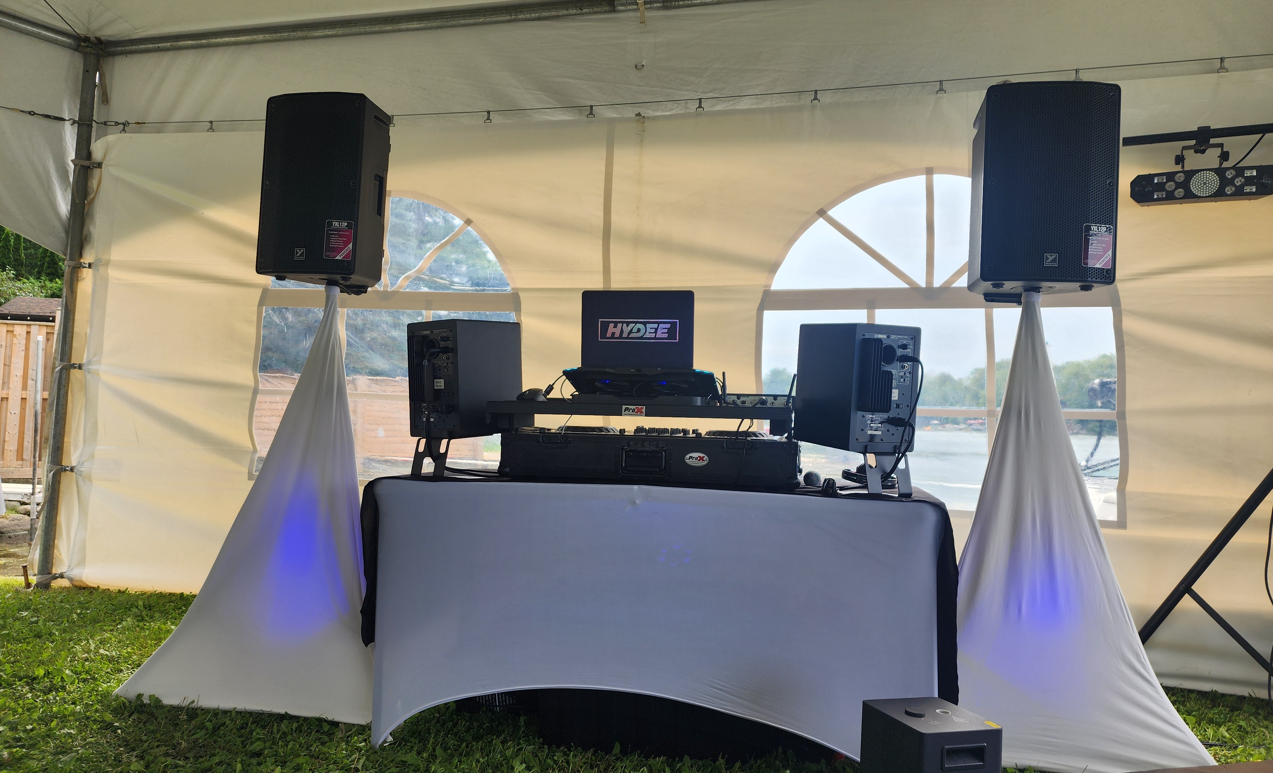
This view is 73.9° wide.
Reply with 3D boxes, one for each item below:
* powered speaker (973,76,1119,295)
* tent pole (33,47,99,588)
[{"bbox_3d":[1.208,-0.577,2.590,0.365,0.590,0.340,2,-2,8],"label":"powered speaker"},{"bbox_3d":[-2.738,-0.342,4.072,0.066,2.610,0.066,3,-2,13],"label":"tent pole"}]

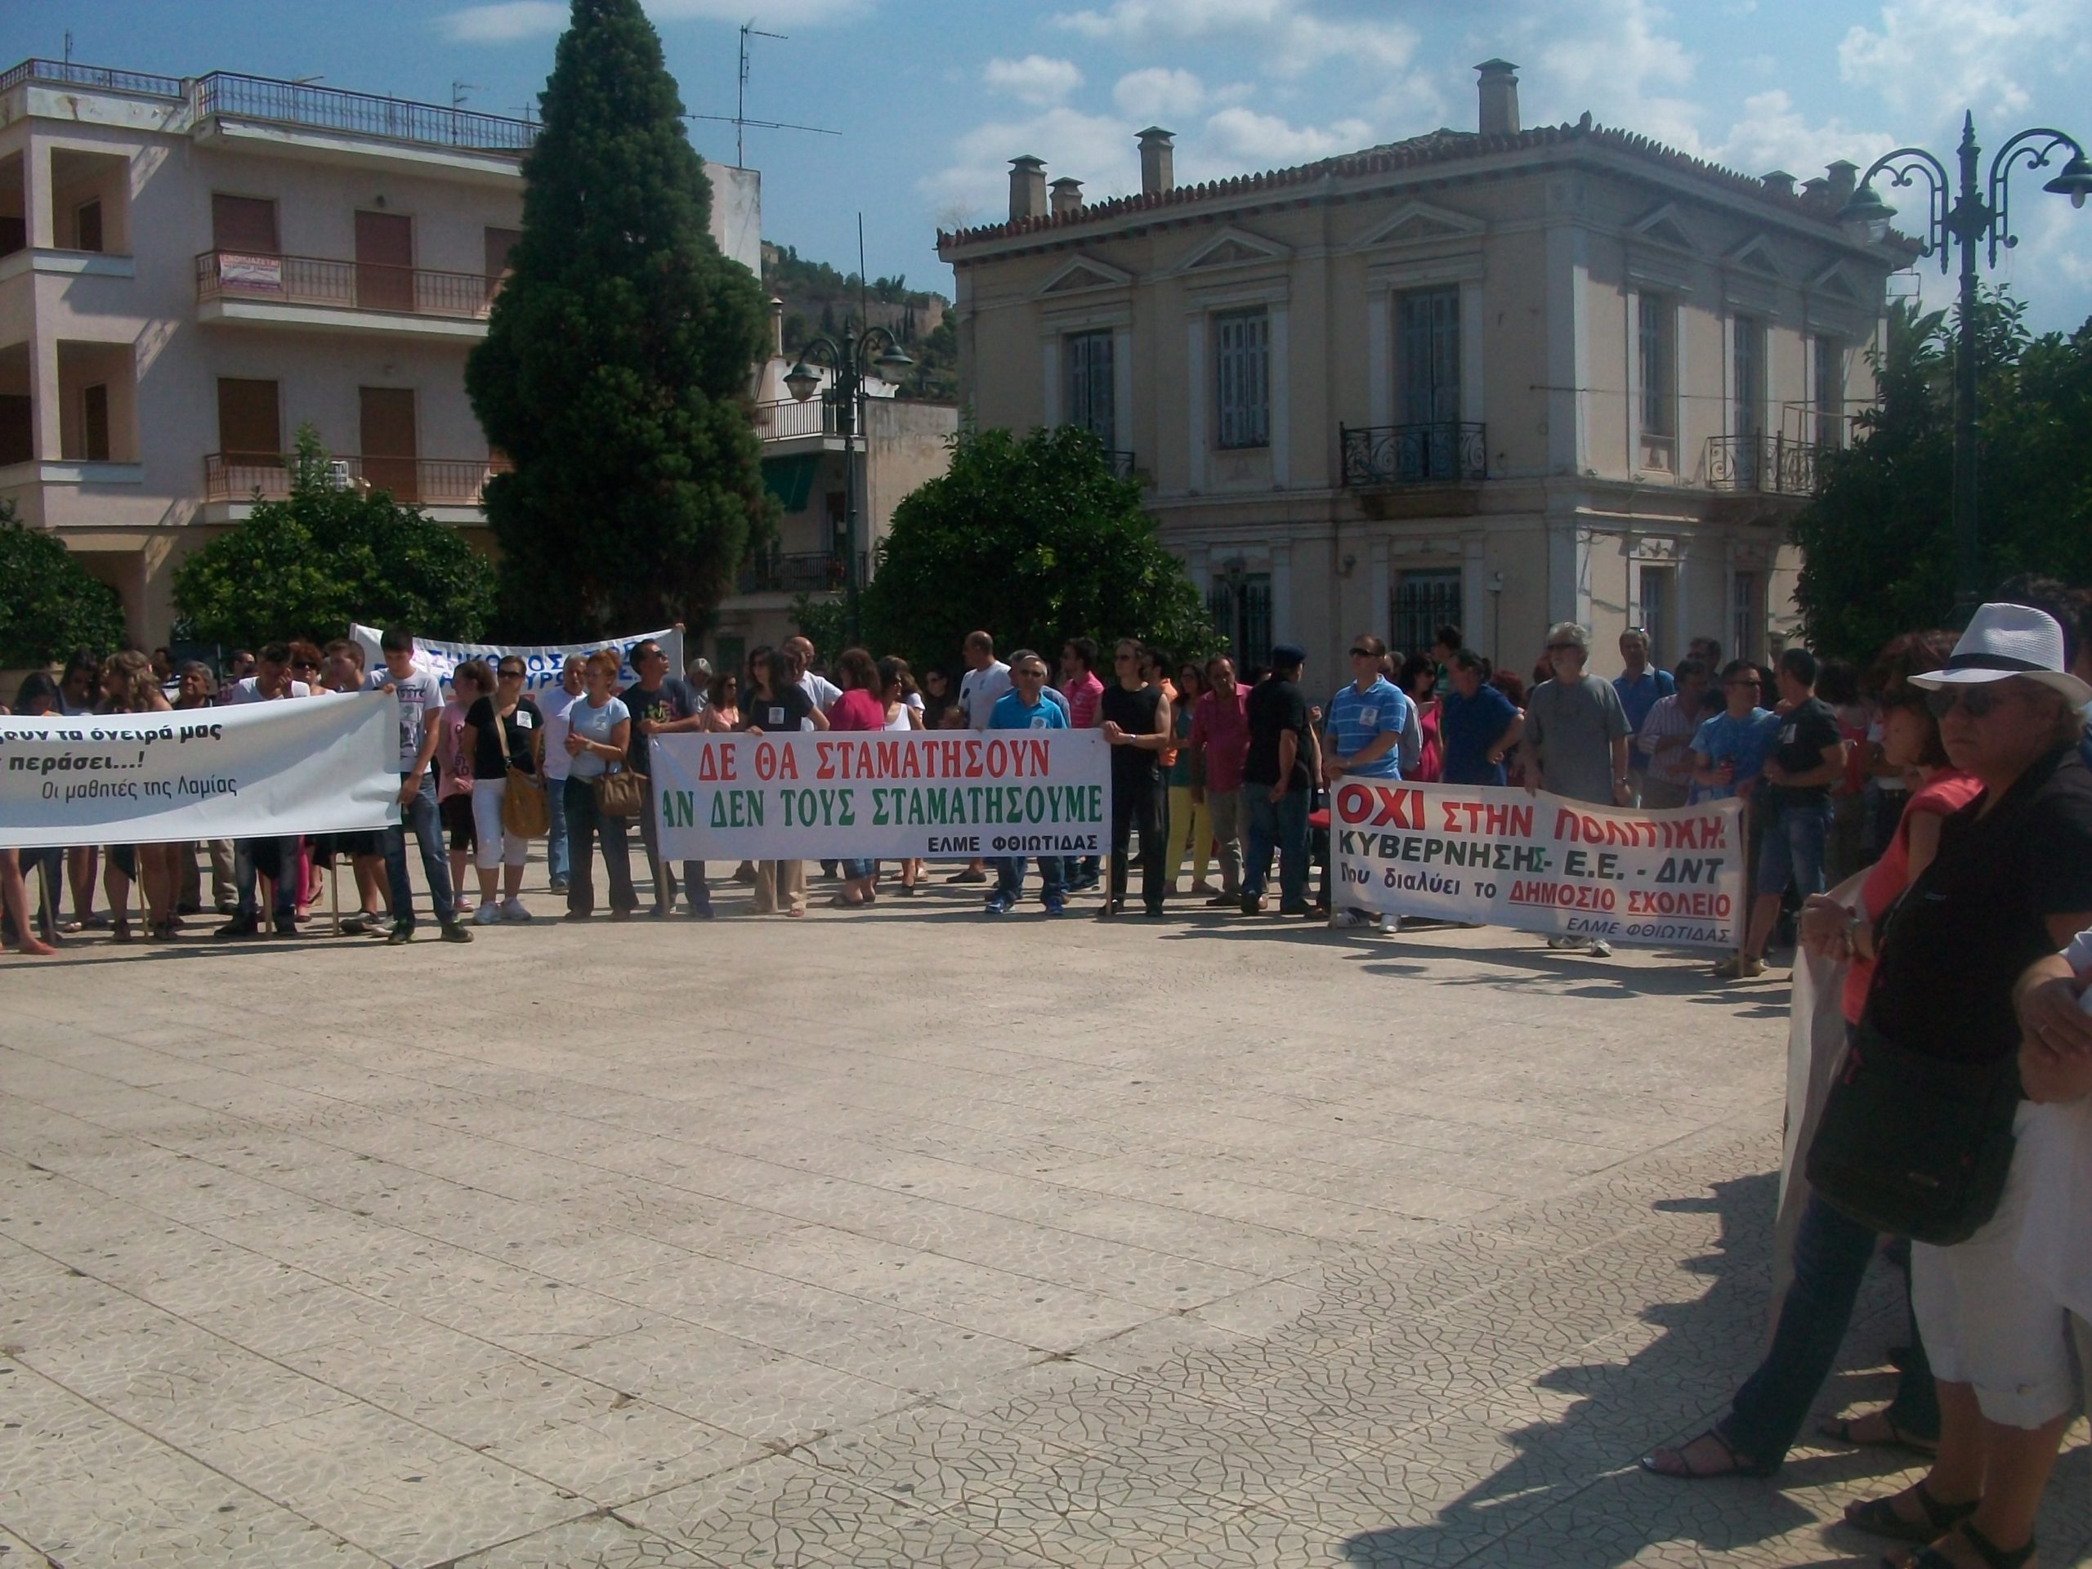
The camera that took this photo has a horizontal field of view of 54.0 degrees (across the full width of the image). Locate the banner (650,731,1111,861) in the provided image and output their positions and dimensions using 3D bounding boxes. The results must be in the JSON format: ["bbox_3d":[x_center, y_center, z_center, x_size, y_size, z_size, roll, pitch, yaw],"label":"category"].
[{"bbox_3d":[-1.037,0.070,12.850,2.870,0.800,0.070,-1,4,0],"label":"banner"}]

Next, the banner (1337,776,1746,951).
[{"bbox_3d":[2.607,0.397,11.275,0.140,0.790,2.615,-5,6,-44],"label":"banner"}]

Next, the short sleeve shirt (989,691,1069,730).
[{"bbox_3d":[-0.103,-0.268,13.076,0.530,0.680,0.290,-1,4,-1],"label":"short sleeve shirt"}]

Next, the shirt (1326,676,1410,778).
[{"bbox_3d":[1.932,-0.318,12.300,0.510,0.650,0.300,2,5,38],"label":"shirt"}]

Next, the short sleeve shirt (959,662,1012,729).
[{"bbox_3d":[-0.447,-0.567,15.000,0.460,0.660,0.290,3,6,40],"label":"short sleeve shirt"}]

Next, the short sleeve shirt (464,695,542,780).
[{"bbox_3d":[-3.354,-0.298,12.700,0.470,0.530,0.270,-2,4,-14],"label":"short sleeve shirt"}]

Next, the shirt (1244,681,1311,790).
[{"bbox_3d":[1.458,-0.318,12.927,0.320,0.710,0.500,-4,5,-37],"label":"shirt"}]

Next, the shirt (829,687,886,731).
[{"bbox_3d":[-1.244,-0.335,13.623,0.290,0.620,0.460,2,5,37],"label":"shirt"}]

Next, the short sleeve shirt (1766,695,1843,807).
[{"bbox_3d":[3.905,-0.164,10.623,0.290,0.610,0.450,-3,5,-25],"label":"short sleeve shirt"}]

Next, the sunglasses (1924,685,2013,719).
[{"bbox_3d":[1.650,-0.144,3.599,0.150,0.052,0.145,-3,5,-25],"label":"sunglasses"}]

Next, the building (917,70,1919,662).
[{"bbox_3d":[7.500,-6.931,40.406,14.015,11.660,13.833,3,6,42],"label":"building"}]

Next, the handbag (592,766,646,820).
[{"bbox_3d":[-2.590,0.040,12.500,0.340,0.330,0.170,-2,4,-14],"label":"handbag"}]

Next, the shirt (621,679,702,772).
[{"bbox_3d":[-2.446,-0.362,13.000,0.510,0.620,0.290,-2,5,-18],"label":"shirt"}]

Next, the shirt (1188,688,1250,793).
[{"bbox_3d":[1.211,-0.293,13.900,0.490,0.700,0.280,-1,4,0],"label":"shirt"}]

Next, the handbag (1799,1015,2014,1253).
[{"bbox_3d":[1.471,0.586,3.500,0.275,0.325,0.125,20,18,41],"label":"handbag"}]

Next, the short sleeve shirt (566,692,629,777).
[{"bbox_3d":[-2.751,-0.296,12.600,0.410,0.530,0.260,0,4,15],"label":"short sleeve shirt"}]

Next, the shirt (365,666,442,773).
[{"bbox_3d":[-3.653,-0.372,11.700,0.460,0.610,0.270,-2,4,-16],"label":"shirt"}]

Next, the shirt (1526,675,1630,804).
[{"bbox_3d":[2.900,-0.241,11.200,0.560,0.720,0.310,1,5,24],"label":"shirt"}]

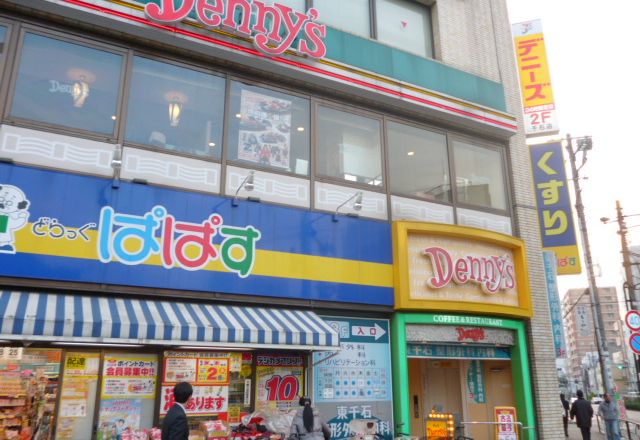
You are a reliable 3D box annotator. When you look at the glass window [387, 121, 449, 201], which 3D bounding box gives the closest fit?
[{"bbox_3d":[2.210,-1.261,11.540,1.650,1.707,0.100,8,-19,-25],"label":"glass window"}]

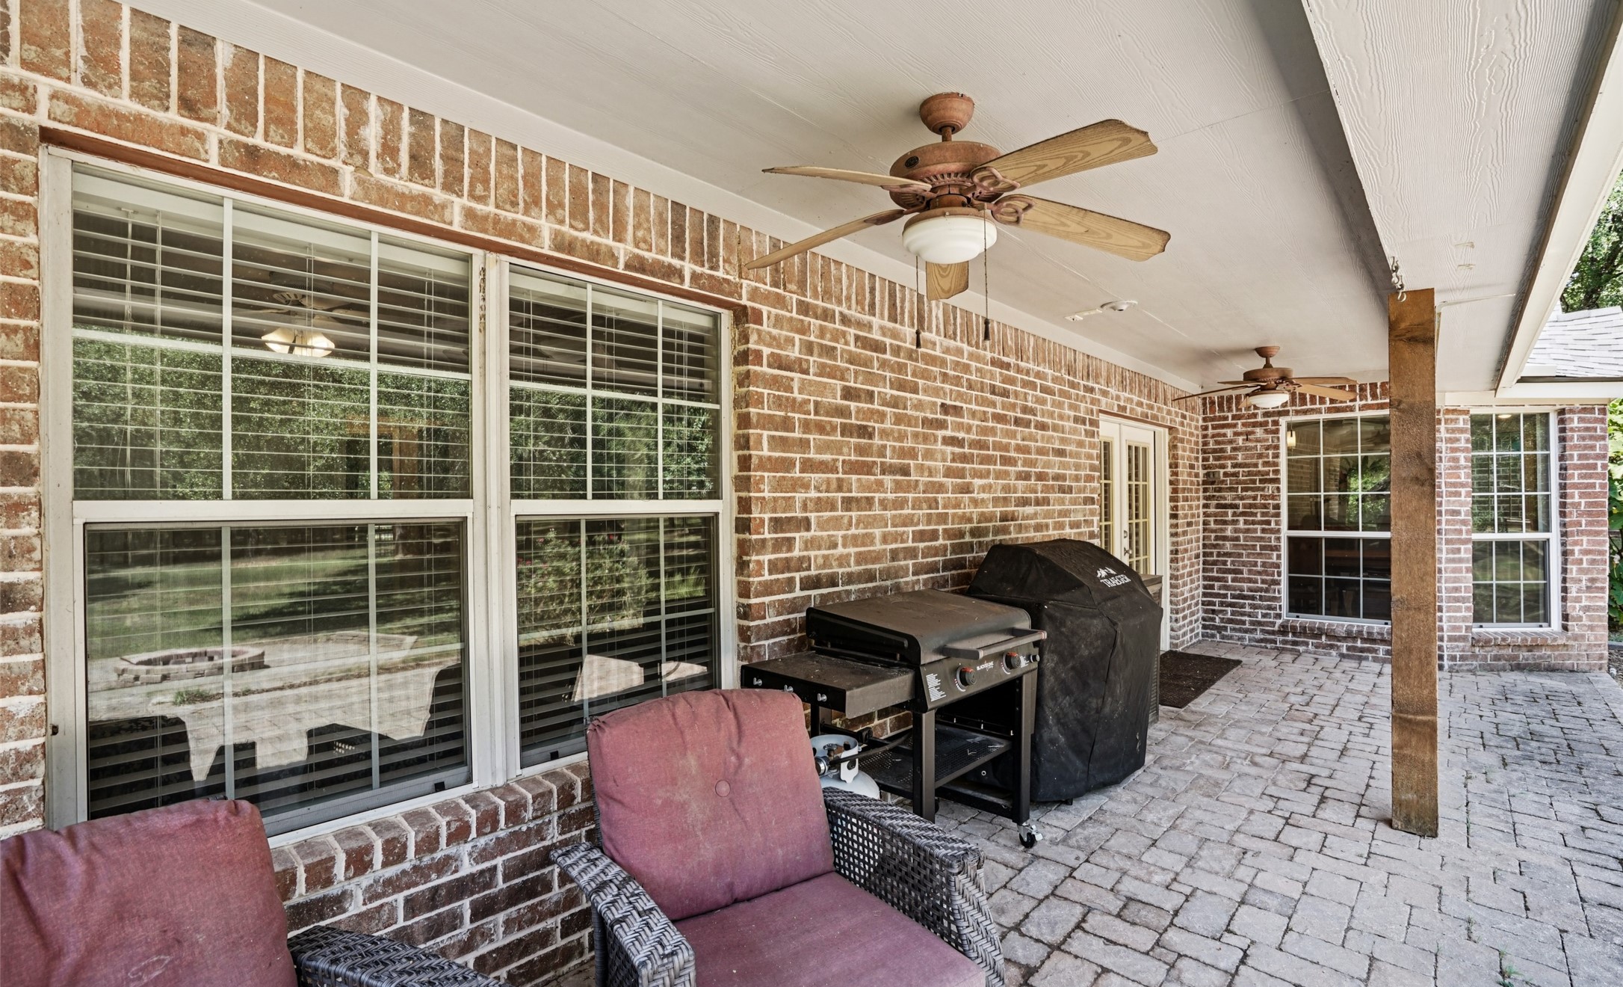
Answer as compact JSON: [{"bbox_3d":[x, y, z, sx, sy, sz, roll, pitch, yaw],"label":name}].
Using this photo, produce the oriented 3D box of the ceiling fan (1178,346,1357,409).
[{"bbox_3d":[3.436,-0.871,5.456,1.293,0.458,1.293,-1,0,42],"label":"ceiling fan"}]

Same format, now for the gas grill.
[{"bbox_3d":[0.396,0.954,2.760,0.667,1.022,1.203,-1,0,42],"label":"gas grill"}]

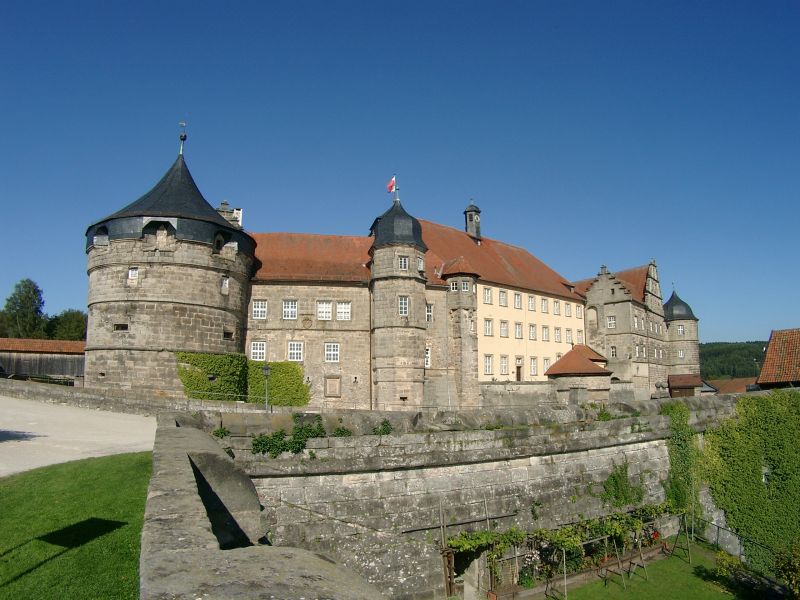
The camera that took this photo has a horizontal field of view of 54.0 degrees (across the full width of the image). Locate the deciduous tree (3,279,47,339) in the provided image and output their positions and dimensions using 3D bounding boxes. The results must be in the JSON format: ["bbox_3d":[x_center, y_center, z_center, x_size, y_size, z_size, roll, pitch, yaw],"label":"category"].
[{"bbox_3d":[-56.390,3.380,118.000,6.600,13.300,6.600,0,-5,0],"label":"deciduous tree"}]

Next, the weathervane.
[{"bbox_3d":[-19.040,-14.270,69.000,0.800,3.000,0.500,0,-5,0],"label":"weathervane"}]

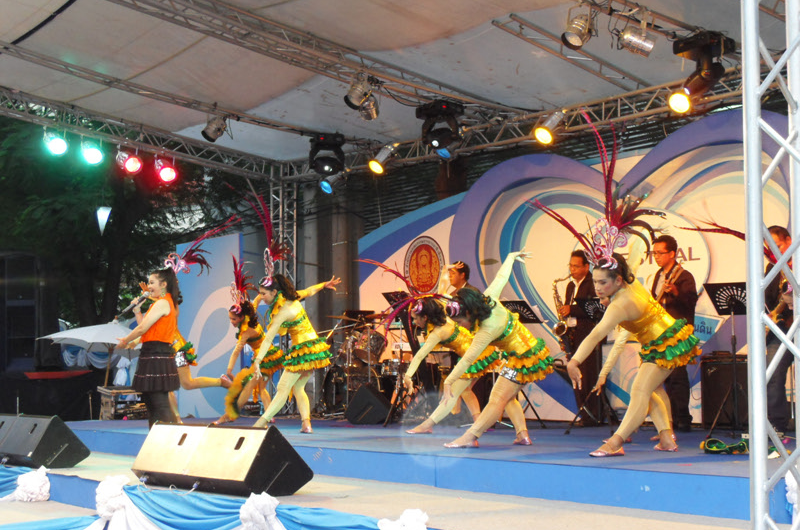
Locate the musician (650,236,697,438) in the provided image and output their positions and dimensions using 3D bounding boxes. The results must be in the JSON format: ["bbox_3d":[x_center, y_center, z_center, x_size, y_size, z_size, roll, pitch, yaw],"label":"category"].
[{"bbox_3d":[2.354,0.587,10.900,0.380,1.670,0.520,4,-6,-40],"label":"musician"}]

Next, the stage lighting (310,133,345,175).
[{"bbox_3d":[-0.776,-1.200,13.800,0.380,0.450,0.340,0,-4,6],"label":"stage lighting"}]

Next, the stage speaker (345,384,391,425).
[{"bbox_3d":[-0.338,1.444,13.200,0.460,0.410,0.560,0,-5,-2],"label":"stage speaker"}]

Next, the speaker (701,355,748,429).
[{"bbox_3d":[2.991,1.133,11.300,0.580,0.660,0.350,-4,-6,41],"label":"speaker"}]

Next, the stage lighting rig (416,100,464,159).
[{"bbox_3d":[0.389,-1.310,12.200,0.420,0.540,0.380,-1,-5,18],"label":"stage lighting rig"}]

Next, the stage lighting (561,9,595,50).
[{"bbox_3d":[1.376,-1.831,9.800,0.220,0.300,0.250,-3,-6,38],"label":"stage lighting"}]

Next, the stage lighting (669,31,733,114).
[{"bbox_3d":[2.609,-1.675,11.000,0.450,0.670,0.460,4,-6,-38],"label":"stage lighting"}]

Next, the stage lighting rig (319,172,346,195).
[{"bbox_3d":[-0.834,-1.013,15.700,0.310,0.230,0.220,-39,18,-32],"label":"stage lighting rig"}]

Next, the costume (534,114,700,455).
[{"bbox_3d":[1.437,0.129,8.400,0.900,2.170,0.660,3,-5,-31],"label":"costume"}]

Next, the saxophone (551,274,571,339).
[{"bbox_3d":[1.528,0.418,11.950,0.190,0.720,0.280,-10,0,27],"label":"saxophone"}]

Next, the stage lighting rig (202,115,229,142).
[{"bbox_3d":[-1.981,-1.444,13.500,0.230,0.270,0.220,42,-17,-12],"label":"stage lighting rig"}]

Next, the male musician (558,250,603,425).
[{"bbox_3d":[1.714,0.689,12.000,0.450,1.680,0.500,4,-6,-41],"label":"male musician"}]

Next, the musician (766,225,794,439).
[{"bbox_3d":[2.970,0.531,10.000,0.450,1.690,0.520,4,-6,-45],"label":"musician"}]

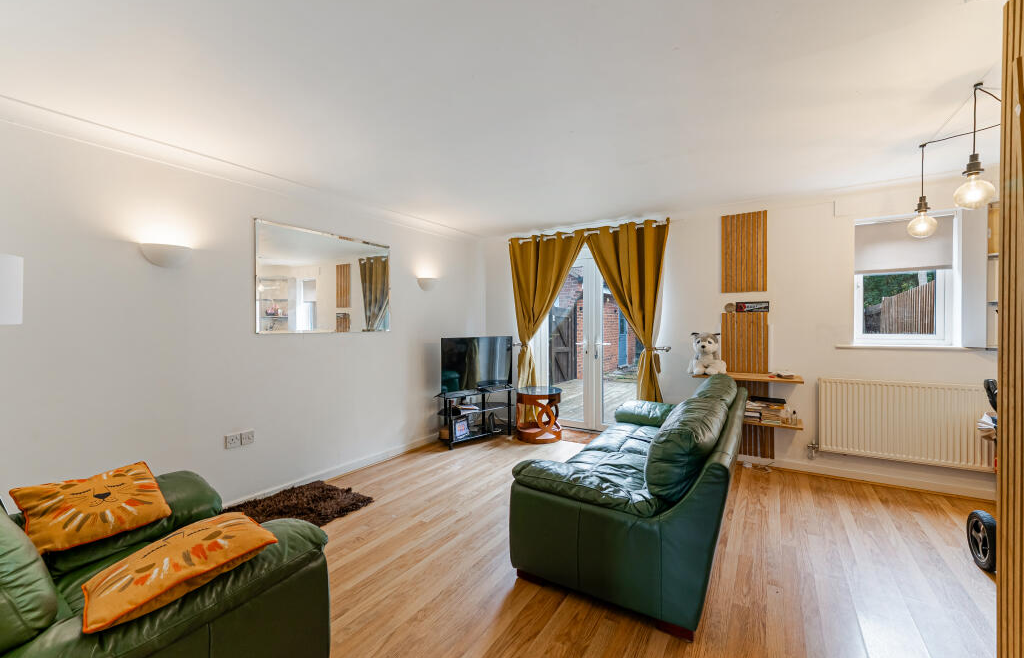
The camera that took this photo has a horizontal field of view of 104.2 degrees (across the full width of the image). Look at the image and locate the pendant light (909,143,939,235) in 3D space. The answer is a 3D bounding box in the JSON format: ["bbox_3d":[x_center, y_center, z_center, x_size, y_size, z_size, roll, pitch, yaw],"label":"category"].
[{"bbox_3d":[2.506,-0.844,2.431,0.130,0.570,0.130,0,1,33],"label":"pendant light"}]

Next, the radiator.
[{"bbox_3d":[2.985,0.704,3.002,1.060,0.600,0.090,0,1,33],"label":"radiator"}]

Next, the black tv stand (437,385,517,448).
[{"bbox_3d":[-0.428,0.979,4.561,1.000,0.520,0.410,-1,1,-42],"label":"black tv stand"}]

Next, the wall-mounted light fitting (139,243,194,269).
[{"bbox_3d":[-2.052,-0.433,2.390,0.109,0.123,0.251,0,1,33],"label":"wall-mounted light fitting"}]

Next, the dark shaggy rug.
[{"bbox_3d":[-1.534,1.238,2.662,0.670,0.045,0.980,0,1,33],"label":"dark shaggy rug"}]

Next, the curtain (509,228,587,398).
[{"bbox_3d":[0.403,0.053,4.647,1.040,2.320,0.150,0,1,33],"label":"curtain"}]

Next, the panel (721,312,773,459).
[{"bbox_3d":[2.159,0.509,3.680,0.388,1.323,0.026,0,1,33],"label":"panel"}]

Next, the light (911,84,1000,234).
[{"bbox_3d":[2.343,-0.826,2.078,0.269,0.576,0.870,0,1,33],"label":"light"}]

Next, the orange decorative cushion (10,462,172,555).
[{"bbox_3d":[-1.722,0.718,1.664,0.360,0.130,0.420,38,10,18],"label":"orange decorative cushion"}]

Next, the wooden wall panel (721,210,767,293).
[{"bbox_3d":[2.142,-0.703,3.679,0.360,0.726,0.026,0,1,33],"label":"wooden wall panel"}]

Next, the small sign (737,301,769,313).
[{"bbox_3d":[2.138,-0.190,3.541,0.249,0.090,0.016,0,0,34],"label":"small sign"}]

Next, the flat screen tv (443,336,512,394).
[{"bbox_3d":[-0.376,0.404,4.547,0.960,0.610,0.090,-1,1,-39],"label":"flat screen tv"}]

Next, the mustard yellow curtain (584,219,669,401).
[{"bbox_3d":[1.182,0.039,4.199,0.877,2.253,0.128,0,1,33],"label":"mustard yellow curtain"}]

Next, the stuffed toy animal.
[{"bbox_3d":[1.797,0.220,3.670,0.320,0.384,0.282,0,1,33],"label":"stuffed toy animal"}]

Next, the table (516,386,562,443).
[{"bbox_3d":[0.321,0.967,4.567,0.518,0.553,0.518,0,0,0],"label":"table"}]

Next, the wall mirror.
[{"bbox_3d":[-1.498,-0.375,3.329,0.025,0.810,1.200,0,1,33],"label":"wall mirror"}]

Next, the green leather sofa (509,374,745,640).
[{"bbox_3d":[0.957,0.827,2.656,0.998,0.858,2.061,0,1,32],"label":"green leather sofa"}]

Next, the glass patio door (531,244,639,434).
[{"bbox_3d":[0.959,0.170,4.658,1.520,2.120,0.090,0,1,33],"label":"glass patio door"}]

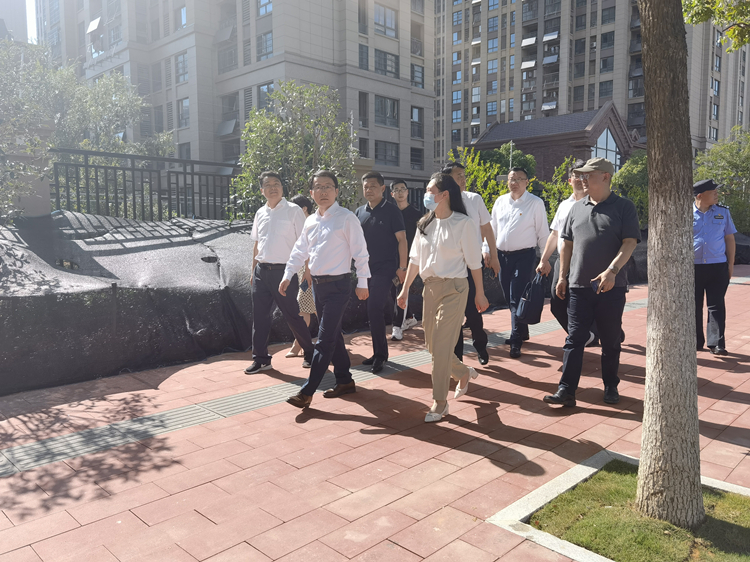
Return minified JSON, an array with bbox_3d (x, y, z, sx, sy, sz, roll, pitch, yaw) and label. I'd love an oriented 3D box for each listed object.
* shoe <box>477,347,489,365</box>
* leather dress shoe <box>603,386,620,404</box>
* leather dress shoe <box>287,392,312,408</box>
[{"bbox_3d":[1.001,0.690,5.420,0.110,0.130,0.280,2,6,12],"label":"shoe"},{"bbox_3d":[1.759,0.815,4.350,0.115,0.125,0.290,3,7,23],"label":"leather dress shoe"},{"bbox_3d":[-0.513,0.800,4.021,0.105,0.115,0.280,3,-12,32],"label":"leather dress shoe"}]

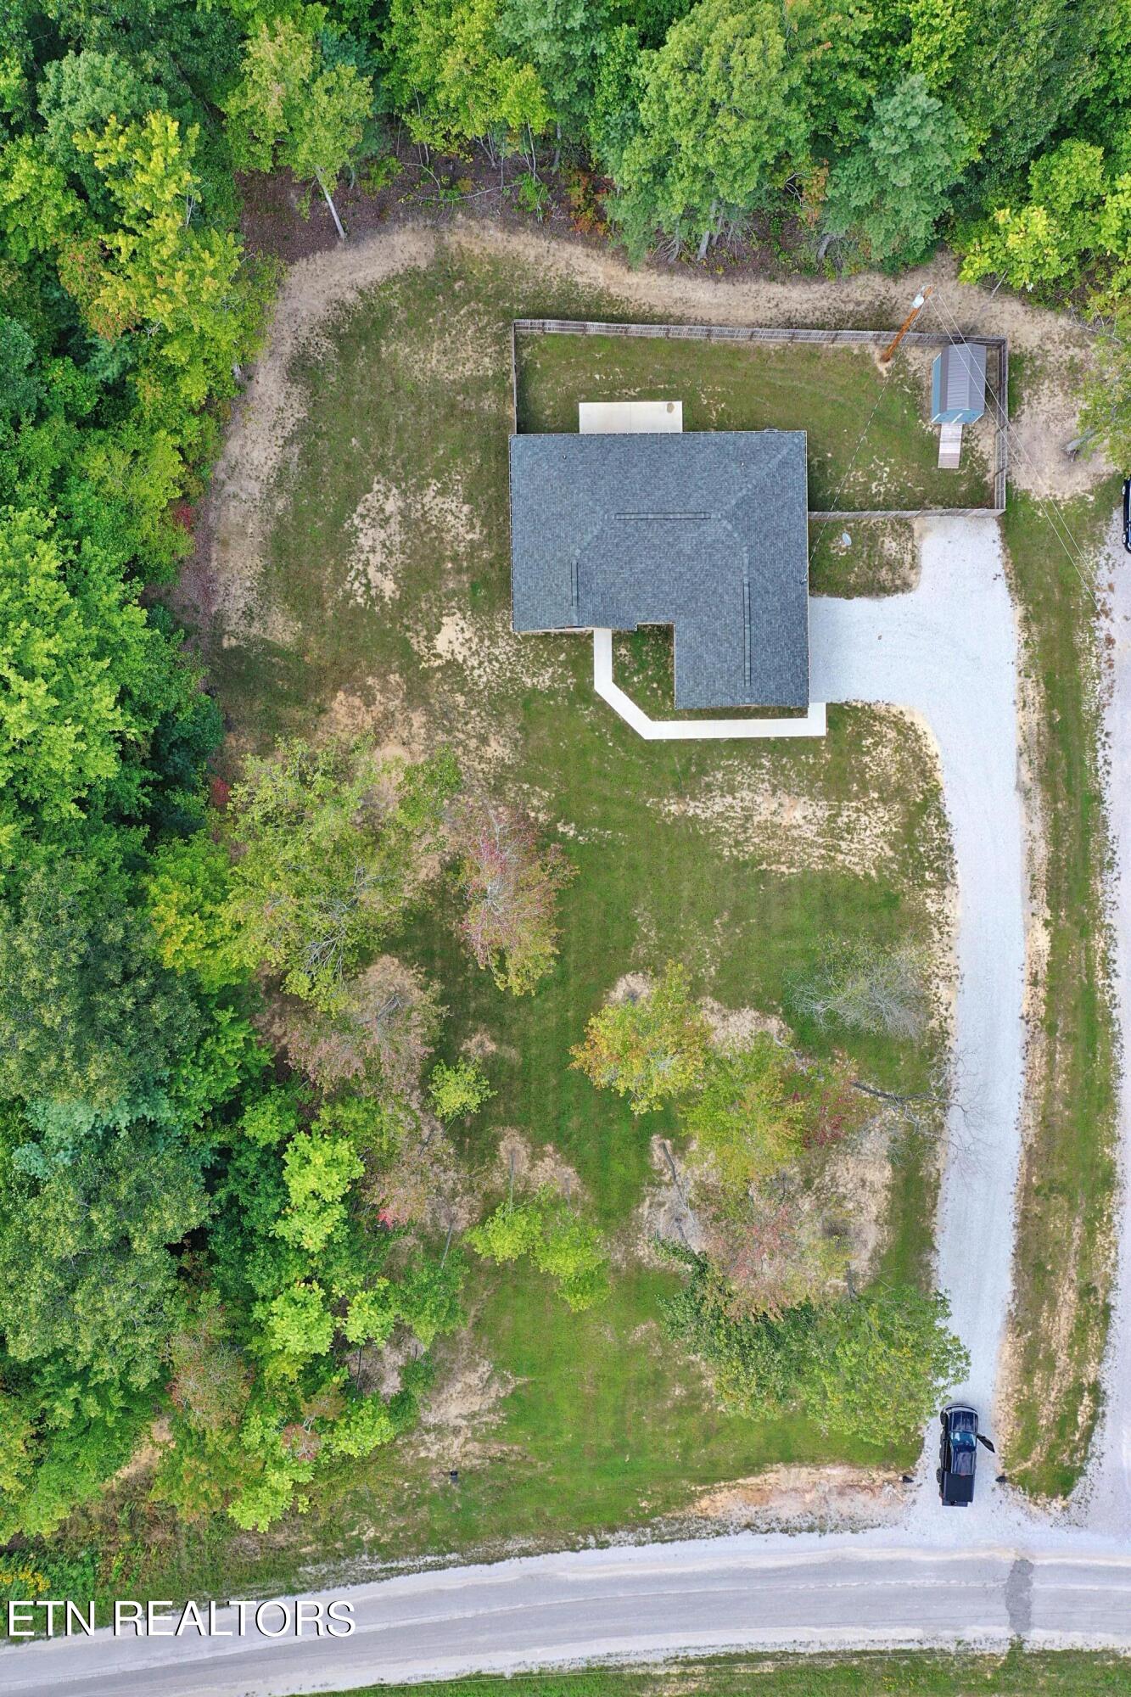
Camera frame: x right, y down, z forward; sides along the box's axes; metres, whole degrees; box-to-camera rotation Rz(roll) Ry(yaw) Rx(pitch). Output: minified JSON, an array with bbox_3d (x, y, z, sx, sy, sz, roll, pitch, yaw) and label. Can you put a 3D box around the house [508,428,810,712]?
[{"bbox_3d":[5.404,-15.751,75.034,16.829,5.200,15.653,-1,90,-1],"label":"house"}]

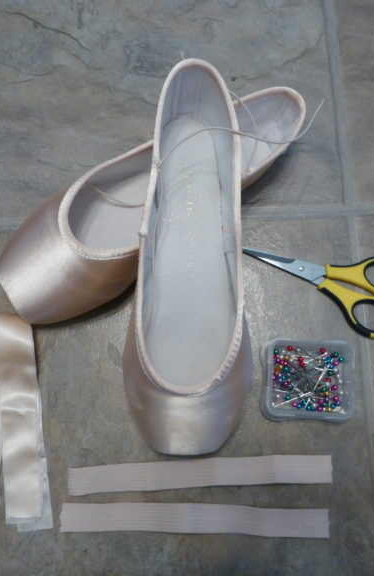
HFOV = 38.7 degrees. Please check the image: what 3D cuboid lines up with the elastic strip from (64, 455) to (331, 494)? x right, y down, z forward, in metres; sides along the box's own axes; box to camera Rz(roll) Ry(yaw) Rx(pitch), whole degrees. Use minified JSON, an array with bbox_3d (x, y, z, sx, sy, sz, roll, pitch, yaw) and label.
[{"bbox_3d":[0.009,0.125,0.354,0.176,0.003,0.018,-3,80,1],"label":"elastic strip"}]

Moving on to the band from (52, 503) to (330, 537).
[{"bbox_3d":[0.005,0.153,0.349,0.176,0.003,0.018,1,80,2],"label":"band"}]

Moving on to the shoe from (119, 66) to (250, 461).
[{"bbox_3d":[-0.001,-0.005,0.325,0.081,0.060,0.232,0,92,2],"label":"shoe"}]

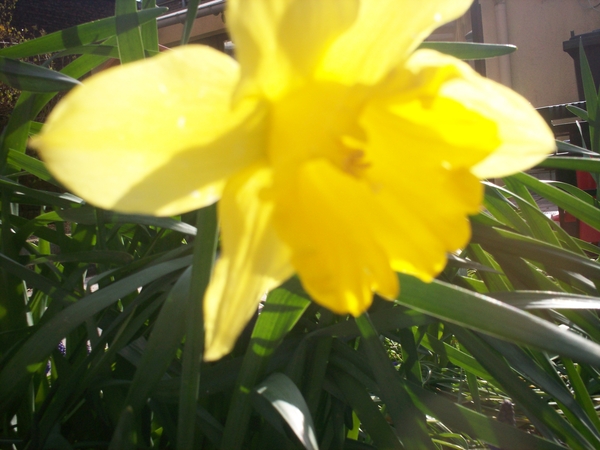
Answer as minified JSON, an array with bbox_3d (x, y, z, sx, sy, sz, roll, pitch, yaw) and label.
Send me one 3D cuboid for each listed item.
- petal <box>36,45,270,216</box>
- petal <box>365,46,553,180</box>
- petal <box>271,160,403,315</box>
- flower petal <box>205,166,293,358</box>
[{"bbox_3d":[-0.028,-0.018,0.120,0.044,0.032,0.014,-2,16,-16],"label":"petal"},{"bbox_3d":[0.036,-0.024,0.137,0.042,0.028,0.014,4,14,-18],"label":"petal"},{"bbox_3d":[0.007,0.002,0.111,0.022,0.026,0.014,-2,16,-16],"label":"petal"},{"bbox_3d":[-0.011,0.008,0.132,0.018,0.041,0.014,10,12,-19],"label":"flower petal"}]

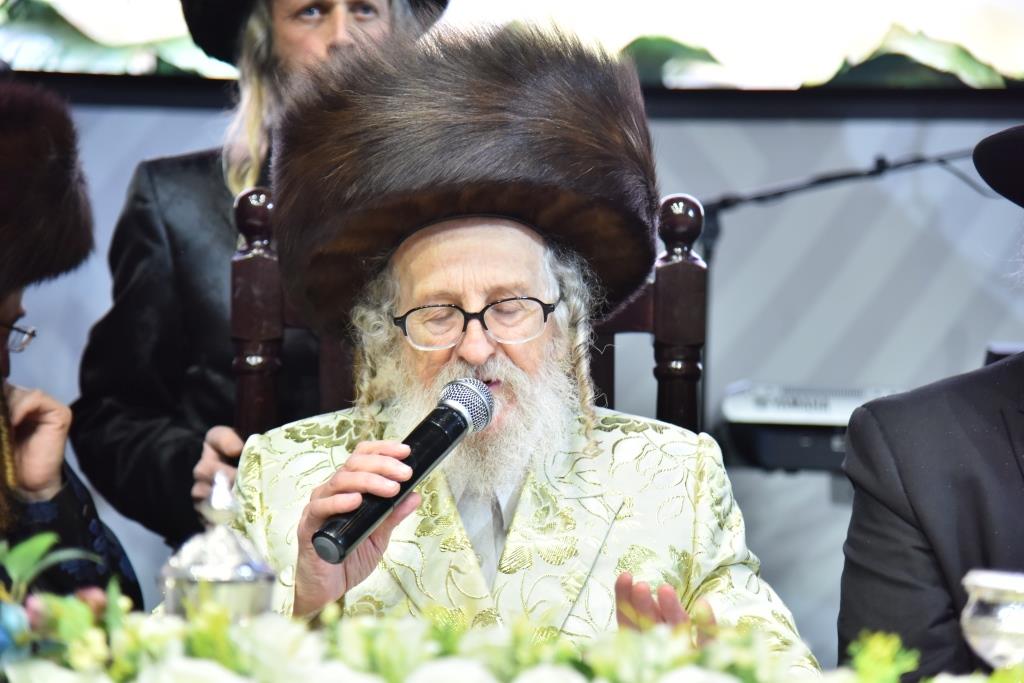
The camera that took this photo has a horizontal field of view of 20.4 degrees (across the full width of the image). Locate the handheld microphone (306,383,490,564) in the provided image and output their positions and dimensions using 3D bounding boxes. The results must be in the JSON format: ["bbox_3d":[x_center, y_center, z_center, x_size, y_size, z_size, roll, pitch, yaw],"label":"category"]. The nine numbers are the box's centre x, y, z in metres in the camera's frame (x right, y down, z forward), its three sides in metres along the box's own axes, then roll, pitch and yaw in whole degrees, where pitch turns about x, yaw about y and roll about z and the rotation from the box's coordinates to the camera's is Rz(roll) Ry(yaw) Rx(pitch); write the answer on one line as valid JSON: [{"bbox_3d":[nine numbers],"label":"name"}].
[{"bbox_3d":[-0.091,0.109,2.428,0.052,0.052,0.223,31,51,17],"label":"handheld microphone"}]

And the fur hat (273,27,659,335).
[{"bbox_3d":[-0.042,-0.142,2.620,0.352,0.170,0.350,-4,-16,-4],"label":"fur hat"}]

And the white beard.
[{"bbox_3d":[-0.031,0.075,2.560,0.182,0.140,0.120,-3,-3,-3],"label":"white beard"}]

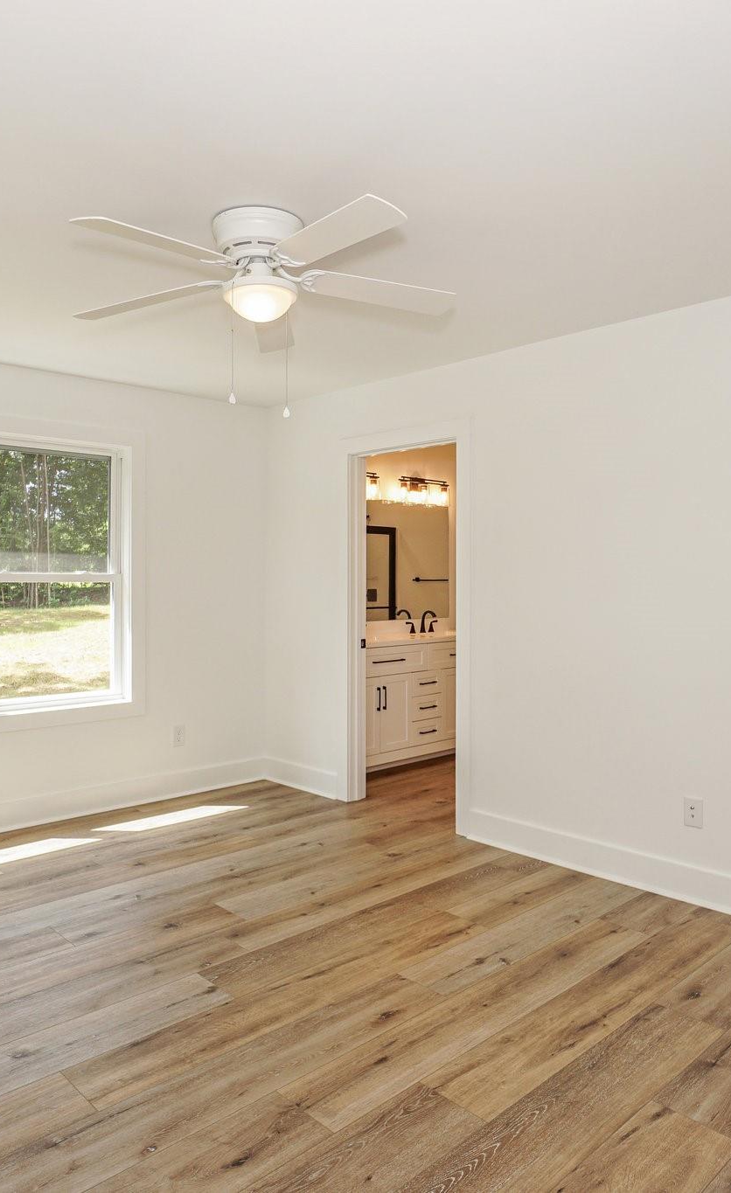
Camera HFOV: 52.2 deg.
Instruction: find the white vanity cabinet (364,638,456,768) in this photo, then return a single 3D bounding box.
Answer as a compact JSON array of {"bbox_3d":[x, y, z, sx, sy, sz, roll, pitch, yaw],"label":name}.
[{"bbox_3d":[0.264,0.754,5.387,1.520,0.890,0.550,-1,2,-40],"label":"white vanity cabinet"}]

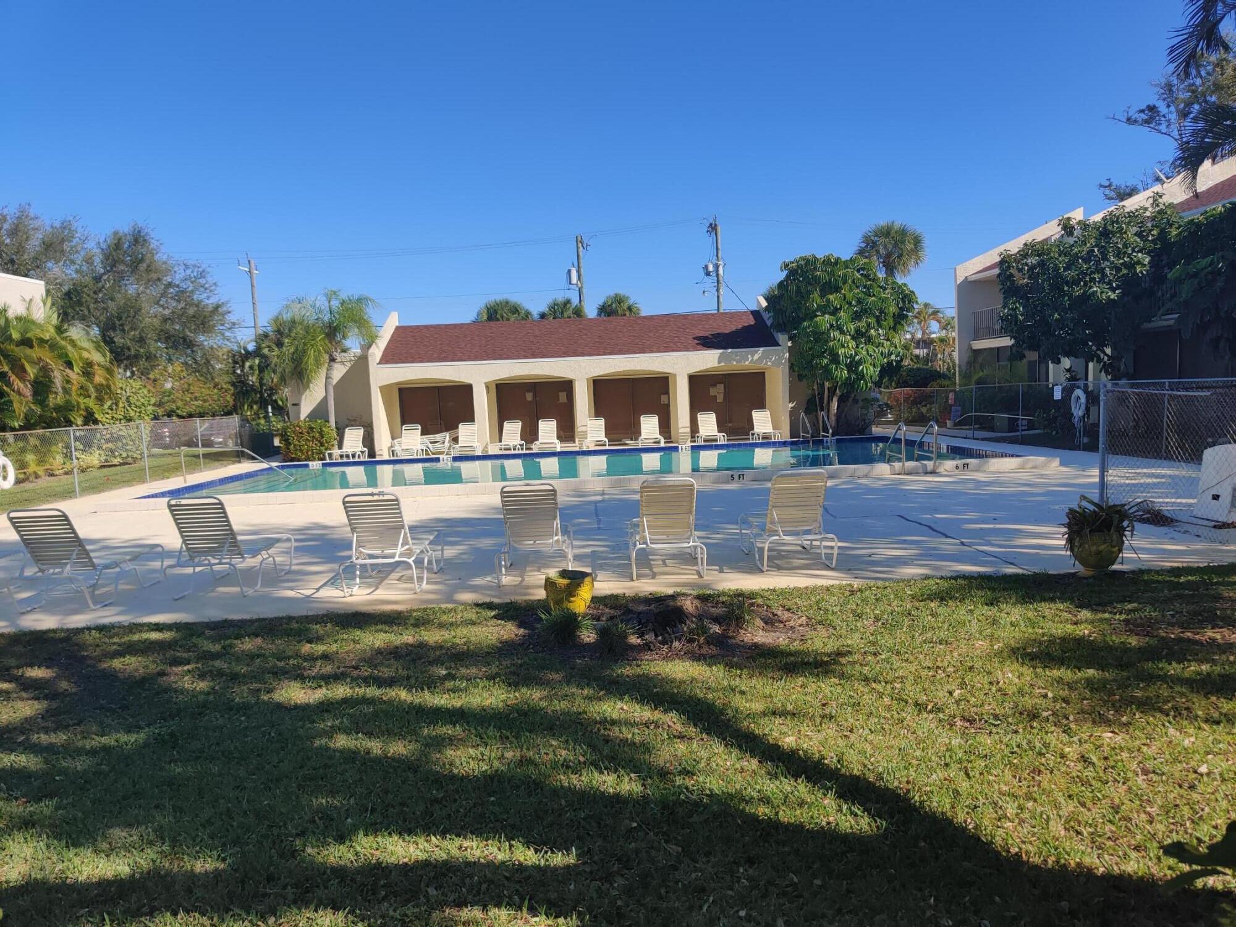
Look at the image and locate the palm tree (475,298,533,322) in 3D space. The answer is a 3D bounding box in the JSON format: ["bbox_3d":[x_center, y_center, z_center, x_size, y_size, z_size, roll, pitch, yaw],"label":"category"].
[{"bbox_3d":[-5.817,-5.295,50.724,3.000,6.773,3.000,-2,4,0],"label":"palm tree"}]

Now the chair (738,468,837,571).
[{"bbox_3d":[1.644,0.477,9.500,0.680,0.950,1.450,-3,4,-2],"label":"chair"}]

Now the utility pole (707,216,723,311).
[{"bbox_3d":[5.379,-7.604,50.584,0.700,10.418,0.600,-2,4,0],"label":"utility pole"}]

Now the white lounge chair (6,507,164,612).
[{"bbox_3d":[-5.031,0.804,9.195,0.670,0.960,1.530,-2,4,1],"label":"white lounge chair"}]

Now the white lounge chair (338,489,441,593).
[{"bbox_3d":[-2.170,0.681,9.374,0.670,0.960,1.530,-2,4,1],"label":"white lounge chair"}]

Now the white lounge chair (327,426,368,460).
[{"bbox_3d":[-7.605,-0.477,27.118,0.680,0.950,1.450,-2,4,5],"label":"white lounge chair"}]

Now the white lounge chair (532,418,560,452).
[{"bbox_3d":[-1.972,-0.730,26.974,0.670,0.930,1.500,-3,4,-4],"label":"white lounge chair"}]

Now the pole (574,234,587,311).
[{"bbox_3d":[-1.933,-7.462,53.580,0.650,10.313,0.550,-2,4,0],"label":"pole"}]

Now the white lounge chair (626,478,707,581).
[{"bbox_3d":[0.461,0.552,9.455,0.670,0.960,1.530,-3,4,0],"label":"white lounge chair"}]

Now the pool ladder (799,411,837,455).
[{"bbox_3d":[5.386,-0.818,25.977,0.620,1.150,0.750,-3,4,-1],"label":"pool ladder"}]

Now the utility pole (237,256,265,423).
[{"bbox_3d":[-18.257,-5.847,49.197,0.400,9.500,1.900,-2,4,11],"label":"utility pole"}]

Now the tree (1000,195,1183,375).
[{"bbox_3d":[10.345,-3.012,21.144,3.600,5.200,3.600,-3,4,-1],"label":"tree"}]

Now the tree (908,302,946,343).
[{"bbox_3d":[14.705,-5.041,45.798,1.800,5.237,1.800,-2,4,0],"label":"tree"}]

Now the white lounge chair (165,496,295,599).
[{"bbox_3d":[-3.762,0.723,9.360,0.680,0.950,1.450,-2,4,0],"label":"white lounge chair"}]

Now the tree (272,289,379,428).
[{"bbox_3d":[-8.474,-2.561,28.155,2.950,5.000,2.950,-3,4,-1],"label":"tree"}]

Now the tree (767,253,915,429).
[{"bbox_3d":[6.488,-3.359,28.047,4.400,5.323,4.300,-2,4,0],"label":"tree"}]

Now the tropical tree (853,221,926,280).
[{"bbox_3d":[12.452,-6.507,43.672,3.200,8.680,3.200,-2,4,0],"label":"tropical tree"}]

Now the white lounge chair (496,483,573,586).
[{"bbox_3d":[-0.793,0.605,9.410,0.670,0.960,1.530,-3,4,-1],"label":"white lounge chair"}]

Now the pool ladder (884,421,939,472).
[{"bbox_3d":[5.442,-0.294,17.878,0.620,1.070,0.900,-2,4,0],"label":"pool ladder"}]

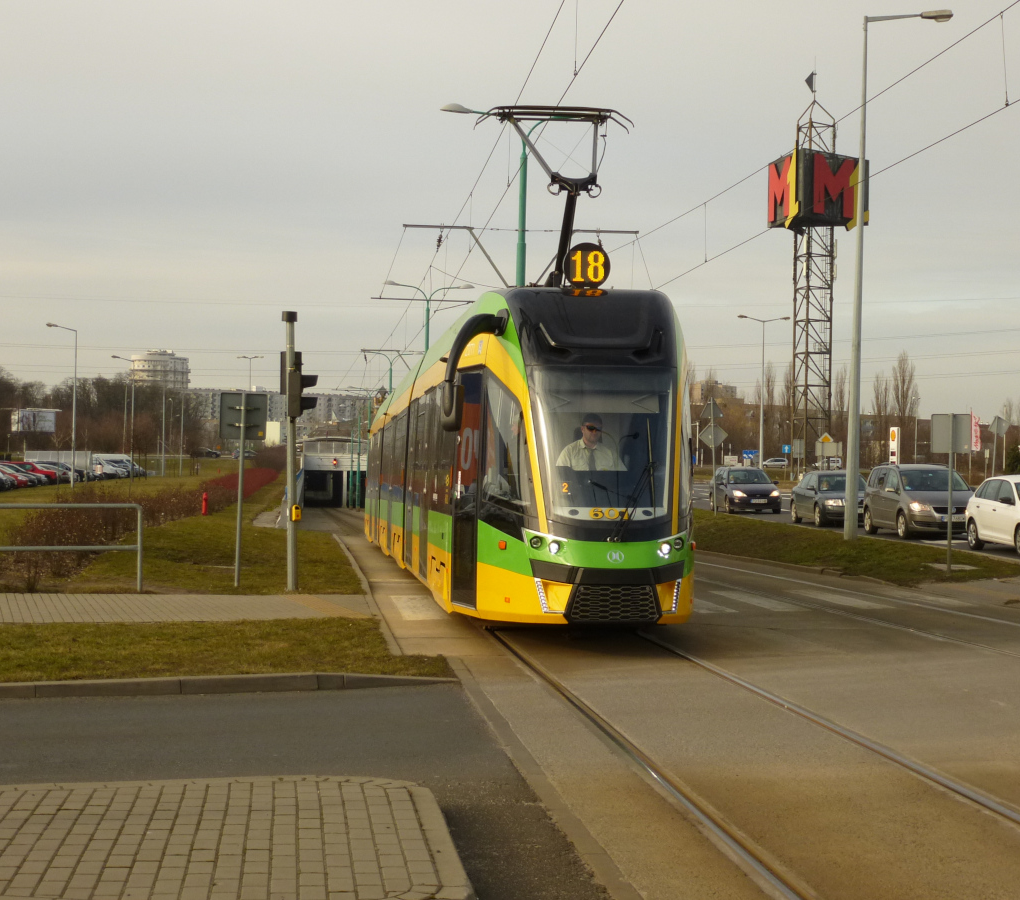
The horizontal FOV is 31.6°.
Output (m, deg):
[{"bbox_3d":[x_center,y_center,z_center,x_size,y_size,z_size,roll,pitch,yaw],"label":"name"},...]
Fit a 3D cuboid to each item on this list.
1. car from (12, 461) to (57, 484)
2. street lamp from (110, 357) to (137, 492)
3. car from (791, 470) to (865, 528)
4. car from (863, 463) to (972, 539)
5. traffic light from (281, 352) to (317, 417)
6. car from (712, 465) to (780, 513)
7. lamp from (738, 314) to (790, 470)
[{"bbox_3d":[-31.091,1.550,115.005,4.250,1.650,1.780,1,0,1],"label":"car"},{"bbox_3d":[-31.790,-2.560,148.000,1.900,10.300,0.350,1,0,-6],"label":"street lamp"},{"bbox_3d":[8.668,1.270,47.804,1.770,1.460,4.750,1,0,-4],"label":"car"},{"bbox_3d":[9.360,1.160,40.900,1.800,1.640,4.400,1,0,-5],"label":"car"},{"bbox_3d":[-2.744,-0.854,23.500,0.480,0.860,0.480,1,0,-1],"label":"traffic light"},{"bbox_3d":[7.608,1.300,58.104,1.720,1.460,4.400,1,0,-4],"label":"car"},{"bbox_3d":[16.030,-3.070,114.000,3.200,10.900,0.350,1,0,-4],"label":"lamp"}]

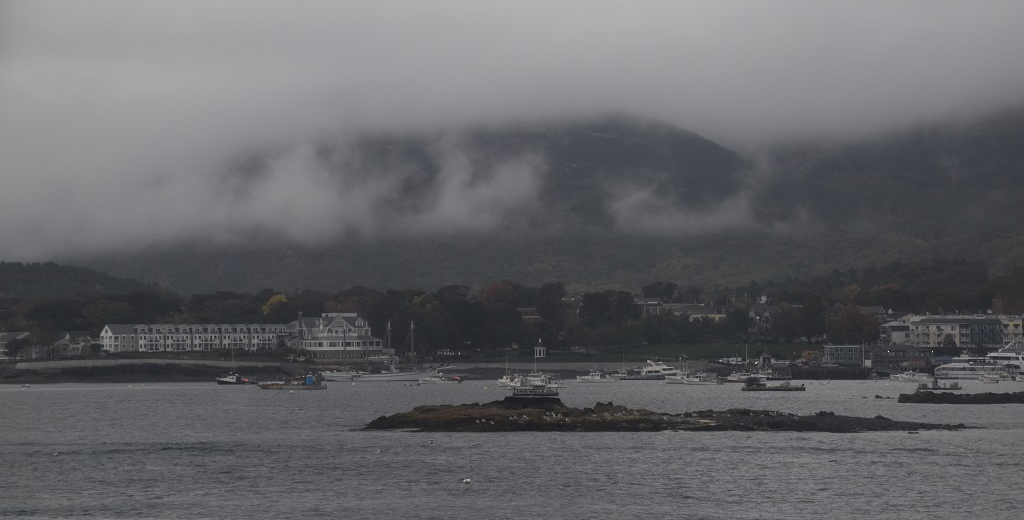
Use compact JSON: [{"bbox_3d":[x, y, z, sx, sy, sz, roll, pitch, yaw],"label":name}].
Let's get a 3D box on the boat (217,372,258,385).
[{"bbox_3d":[-82.930,35.750,1090.000,12.530,3.890,4.000,0,-1,0],"label":"boat"}]

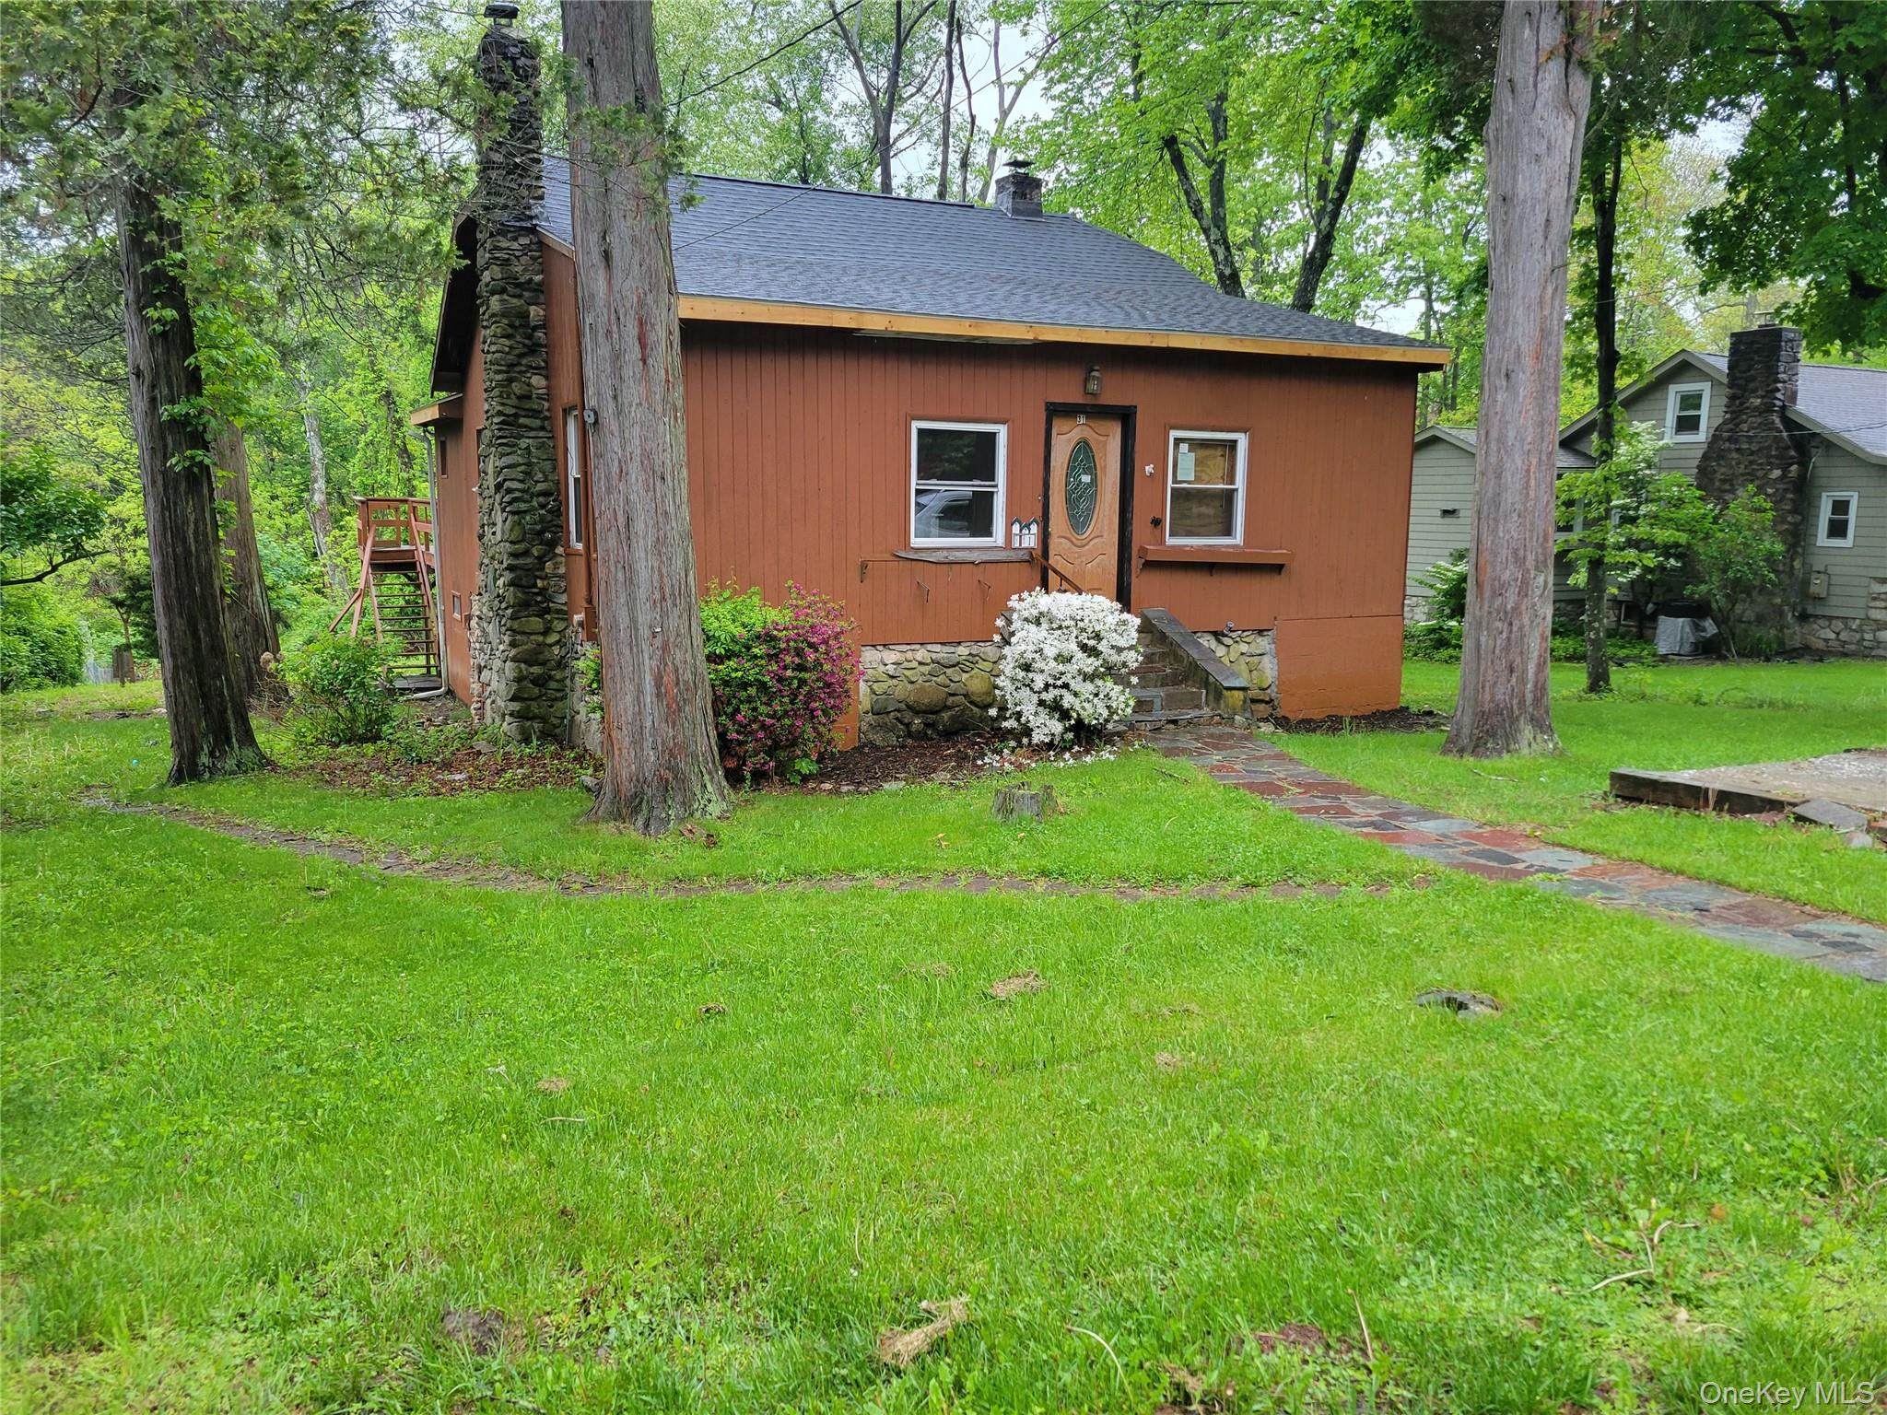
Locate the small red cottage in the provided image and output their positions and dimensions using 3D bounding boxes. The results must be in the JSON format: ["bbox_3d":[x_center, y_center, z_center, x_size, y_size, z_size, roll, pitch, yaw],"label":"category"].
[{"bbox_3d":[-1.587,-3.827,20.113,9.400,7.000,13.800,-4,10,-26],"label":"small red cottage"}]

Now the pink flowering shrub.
[{"bbox_3d":[-1.405,-0.215,11.800,1.380,1.600,1.270,0,9,0],"label":"pink flowering shrub"}]

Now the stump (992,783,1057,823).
[{"bbox_3d":[0.549,0.654,9.600,0.400,0.230,0.370,0,9,0],"label":"stump"}]

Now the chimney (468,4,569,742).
[{"bbox_3d":[-4.833,-3.639,16.021,0.720,7.950,1.550,-4,10,-26],"label":"chimney"}]

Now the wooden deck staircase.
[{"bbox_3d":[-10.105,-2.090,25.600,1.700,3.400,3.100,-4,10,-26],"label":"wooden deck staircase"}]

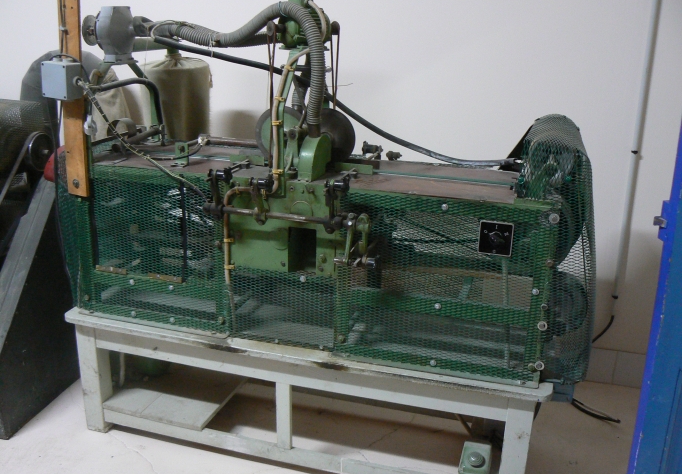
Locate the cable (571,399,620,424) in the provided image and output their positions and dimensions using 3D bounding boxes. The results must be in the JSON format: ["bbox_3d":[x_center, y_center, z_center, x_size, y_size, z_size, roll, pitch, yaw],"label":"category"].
[{"bbox_3d":[1.104,0.747,3.075,0.075,0.050,0.250,-9,19,-36],"label":"cable"}]

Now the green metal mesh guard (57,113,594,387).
[{"bbox_3d":[-0.060,-0.071,2.660,1.925,0.785,0.680,7,16,17],"label":"green metal mesh guard"}]

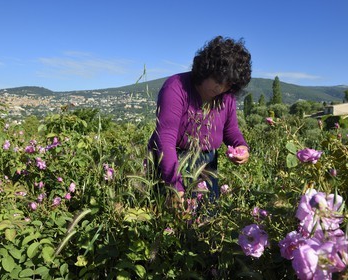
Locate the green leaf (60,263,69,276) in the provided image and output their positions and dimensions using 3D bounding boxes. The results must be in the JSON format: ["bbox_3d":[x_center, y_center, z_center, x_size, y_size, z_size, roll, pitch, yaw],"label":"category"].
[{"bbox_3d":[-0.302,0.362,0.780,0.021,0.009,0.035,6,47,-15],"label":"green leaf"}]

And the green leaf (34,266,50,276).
[{"bbox_3d":[-0.394,0.394,0.839,0.039,0.012,0.025,-5,45,-14],"label":"green leaf"}]

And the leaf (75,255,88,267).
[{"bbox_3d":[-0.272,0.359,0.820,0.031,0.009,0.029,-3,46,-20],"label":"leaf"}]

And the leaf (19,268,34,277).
[{"bbox_3d":[-0.442,0.400,0.841,0.043,0.012,0.026,-14,44,-6],"label":"leaf"}]

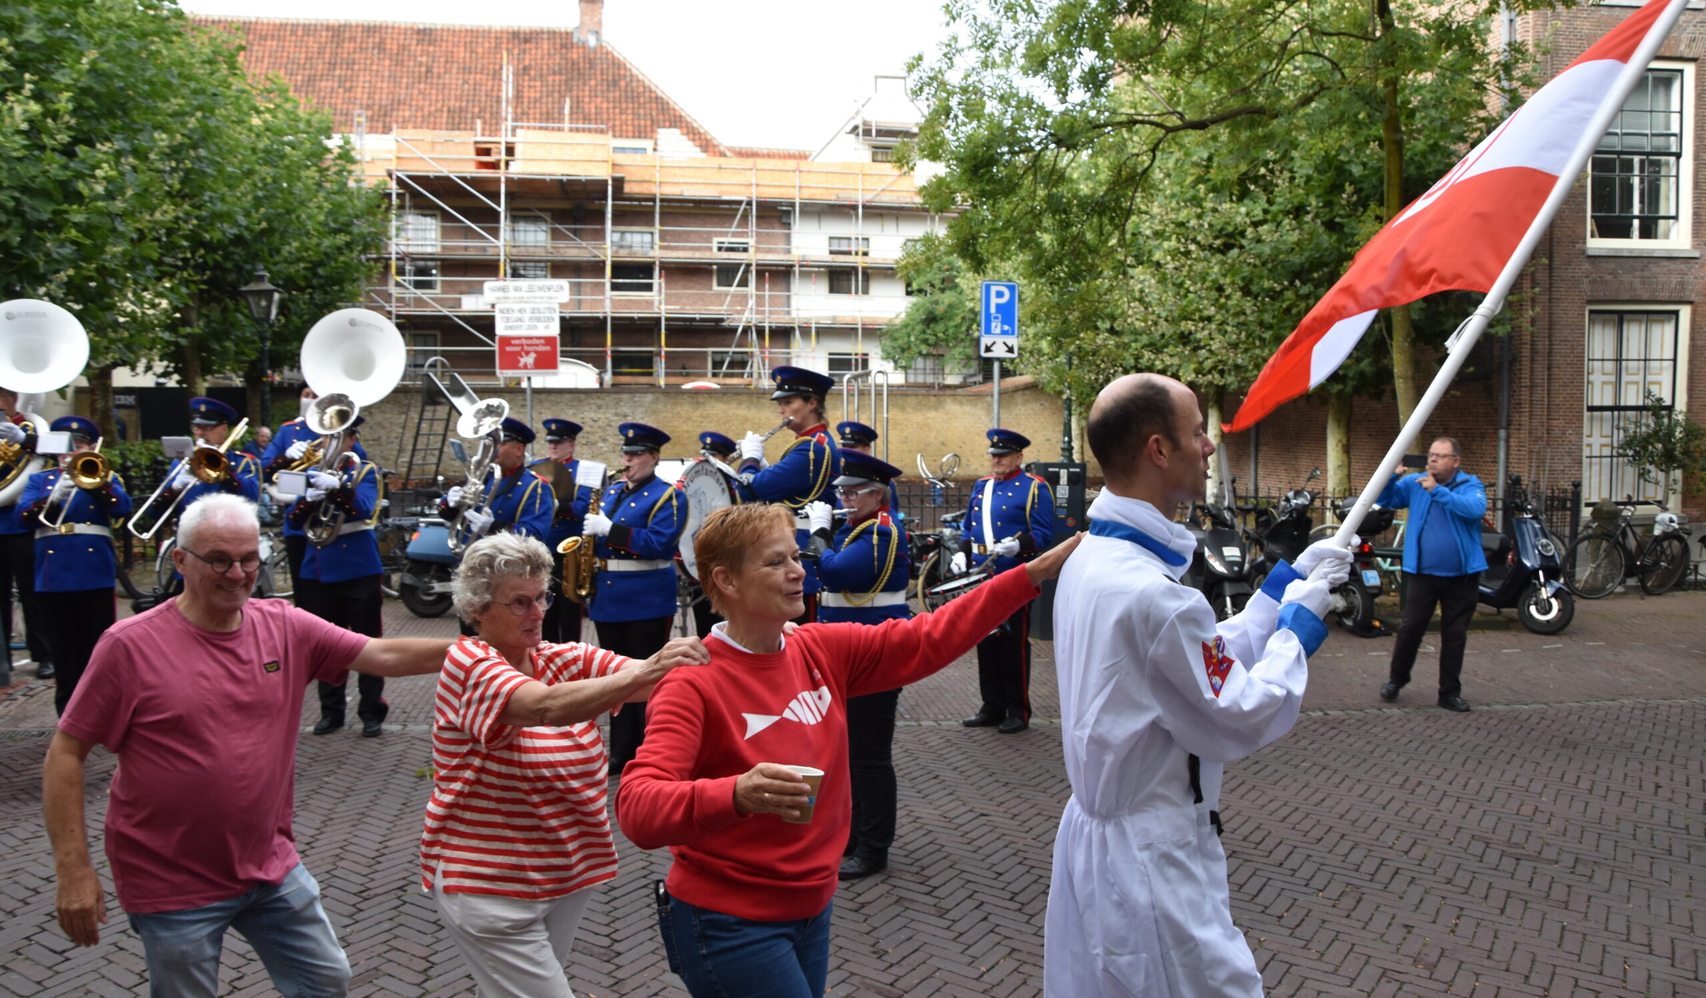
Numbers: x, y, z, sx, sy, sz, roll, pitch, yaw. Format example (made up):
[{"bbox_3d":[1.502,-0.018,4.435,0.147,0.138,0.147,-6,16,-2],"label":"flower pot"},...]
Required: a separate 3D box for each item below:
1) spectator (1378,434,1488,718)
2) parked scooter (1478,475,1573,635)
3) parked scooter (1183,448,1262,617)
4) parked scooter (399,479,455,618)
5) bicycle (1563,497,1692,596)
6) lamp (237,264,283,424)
[{"bbox_3d":[3.688,0.463,8.179,0.680,1.710,0.500,2,3,34],"label":"spectator"},{"bbox_3d":[5.848,0.478,11.834,0.700,1.360,1.800,0,3,-12],"label":"parked scooter"},{"bbox_3d":[3.149,0.359,11.879,0.700,1.570,1.750,0,3,-12],"label":"parked scooter"},{"bbox_3d":[-3.252,0.500,11.836,1.780,1.240,0.700,-1,3,-20],"label":"parked scooter"},{"bbox_3d":[8.498,0.515,14.087,1.800,1.100,0.600,-1,3,-16],"label":"bicycle"},{"bbox_3d":[-6.996,-0.887,15.076,0.500,3.680,0.500,0,3,-8],"label":"lamp"}]

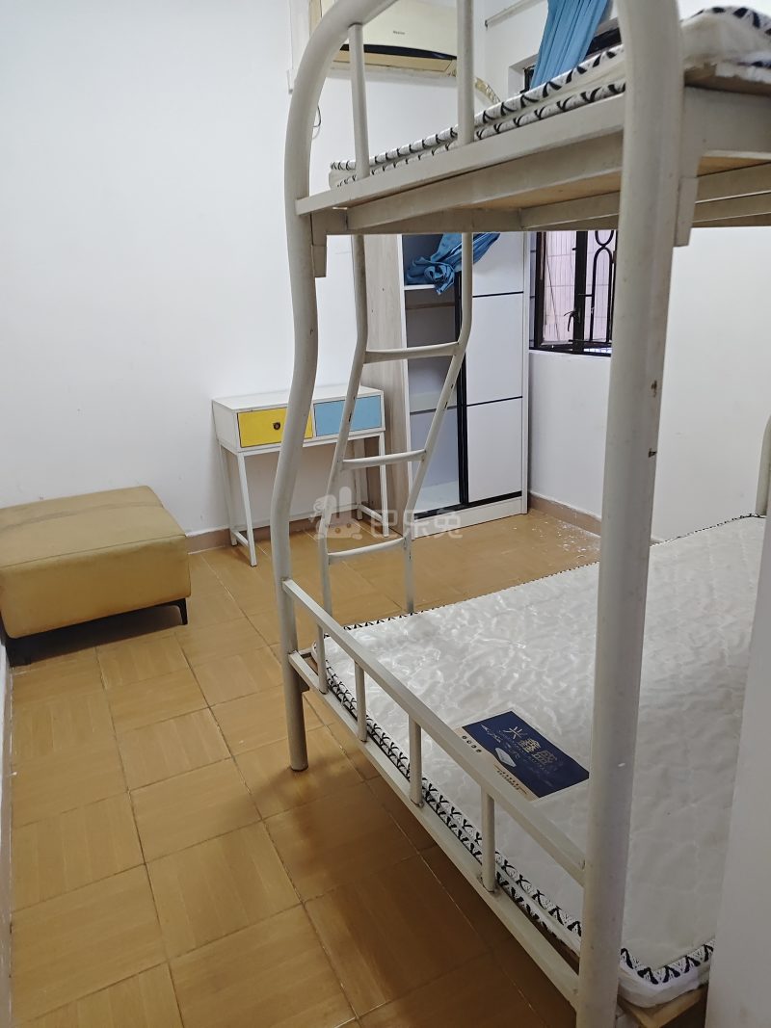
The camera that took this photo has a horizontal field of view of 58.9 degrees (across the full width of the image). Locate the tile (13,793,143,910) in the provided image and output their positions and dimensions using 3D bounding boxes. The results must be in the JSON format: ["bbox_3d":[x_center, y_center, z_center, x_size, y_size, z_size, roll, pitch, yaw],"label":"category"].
[{"bbox_3d":[-0.788,0.854,1.749,0.291,0.010,0.300,-11,20,-25],"label":"tile"}]

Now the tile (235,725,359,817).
[{"bbox_3d":[-0.259,0.749,2.004,0.298,0.010,0.298,-11,20,-25],"label":"tile"}]

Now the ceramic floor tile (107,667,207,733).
[{"bbox_3d":[-0.797,0.649,2.386,0.300,0.010,0.300,-11,20,-25],"label":"ceramic floor tile"}]

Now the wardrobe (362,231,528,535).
[{"bbox_3d":[0.355,-0.882,3.906,0.800,1.872,0.495,-12,20,-25],"label":"wardrobe"}]

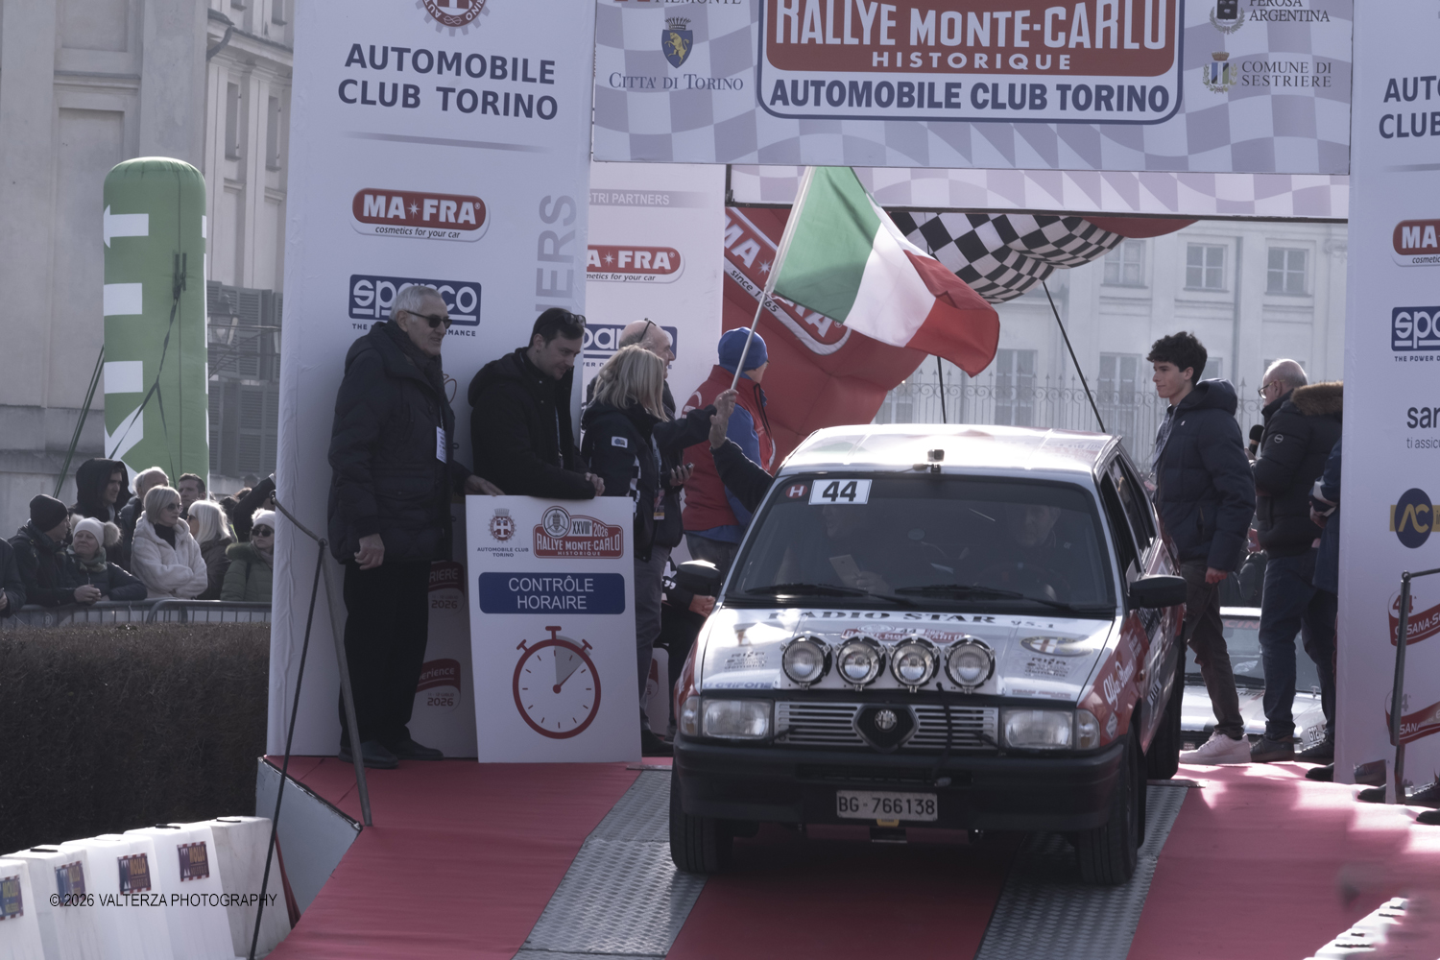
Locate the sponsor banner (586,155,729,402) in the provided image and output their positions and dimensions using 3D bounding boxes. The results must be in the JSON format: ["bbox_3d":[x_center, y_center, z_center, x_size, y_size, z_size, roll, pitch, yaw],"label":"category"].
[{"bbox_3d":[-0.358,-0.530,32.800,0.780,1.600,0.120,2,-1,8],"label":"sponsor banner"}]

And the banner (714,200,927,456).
[{"bbox_3d":[0.487,-0.743,39.500,1.150,1.350,0.500,2,-1,8],"label":"banner"}]

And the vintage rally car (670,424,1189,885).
[{"bbox_3d":[0.812,0.552,28.900,1.680,1.370,4.020,2,7,8],"label":"vintage rally car"}]

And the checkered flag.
[{"bbox_3d":[1.405,-1.106,39.500,1.200,0.550,0.500,2,-1,8],"label":"checkered flag"}]

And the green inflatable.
[{"bbox_3d":[-3.519,-0.176,50.500,0.660,3.700,0.660,2,-1,0],"label":"green inflatable"}]

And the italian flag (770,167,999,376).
[{"bbox_3d":[0.640,-0.840,31.400,0.930,0.870,0.300,2,-1,5],"label":"italian flag"}]

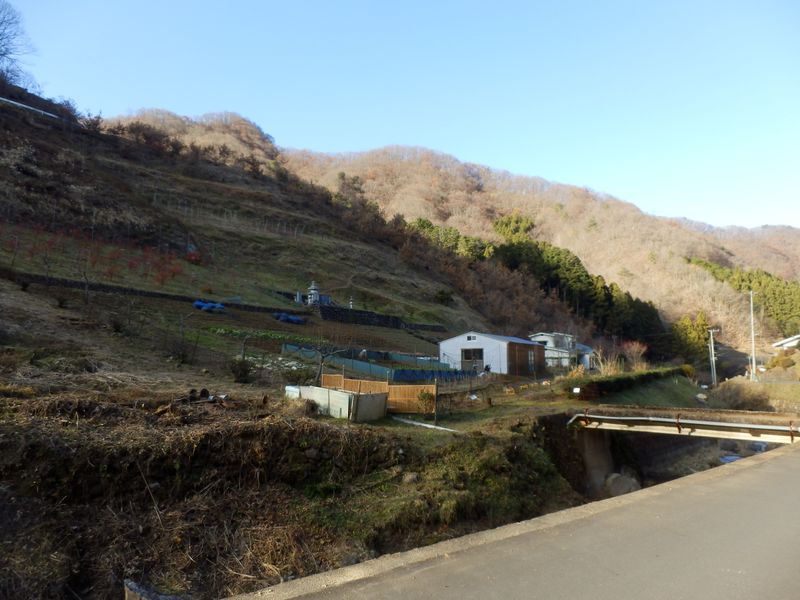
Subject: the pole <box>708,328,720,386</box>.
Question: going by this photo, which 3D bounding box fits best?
[{"bbox_3d":[42.286,7.731,74.582,1.500,7.900,0.350,0,-6,0],"label":"pole"}]

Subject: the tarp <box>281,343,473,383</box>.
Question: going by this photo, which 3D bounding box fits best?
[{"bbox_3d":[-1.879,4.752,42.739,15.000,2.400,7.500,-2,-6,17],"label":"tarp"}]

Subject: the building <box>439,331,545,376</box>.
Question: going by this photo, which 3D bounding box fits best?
[{"bbox_3d":[9.838,5.528,57.739,6.800,3.950,14.500,-3,-6,26],"label":"building"}]

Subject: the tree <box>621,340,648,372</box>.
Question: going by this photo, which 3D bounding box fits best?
[{"bbox_3d":[26.912,6.484,63.659,2.900,3.800,2.900,0,-6,0],"label":"tree"}]

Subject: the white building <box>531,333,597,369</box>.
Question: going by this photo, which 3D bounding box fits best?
[{"bbox_3d":[26.669,8.504,91.598,9.000,6.100,8.500,-3,-7,27],"label":"white building"}]

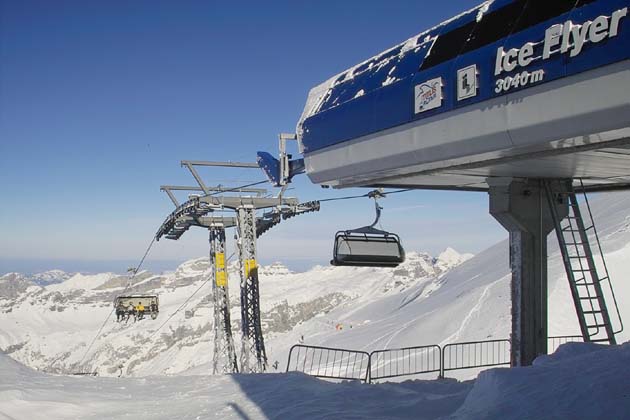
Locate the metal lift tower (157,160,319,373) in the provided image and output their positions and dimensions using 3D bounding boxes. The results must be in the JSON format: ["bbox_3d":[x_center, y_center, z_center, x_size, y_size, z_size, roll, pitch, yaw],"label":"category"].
[{"bbox_3d":[-5.360,4.314,42.243,7.700,13.600,13.300,1,-3,-25],"label":"metal lift tower"}]

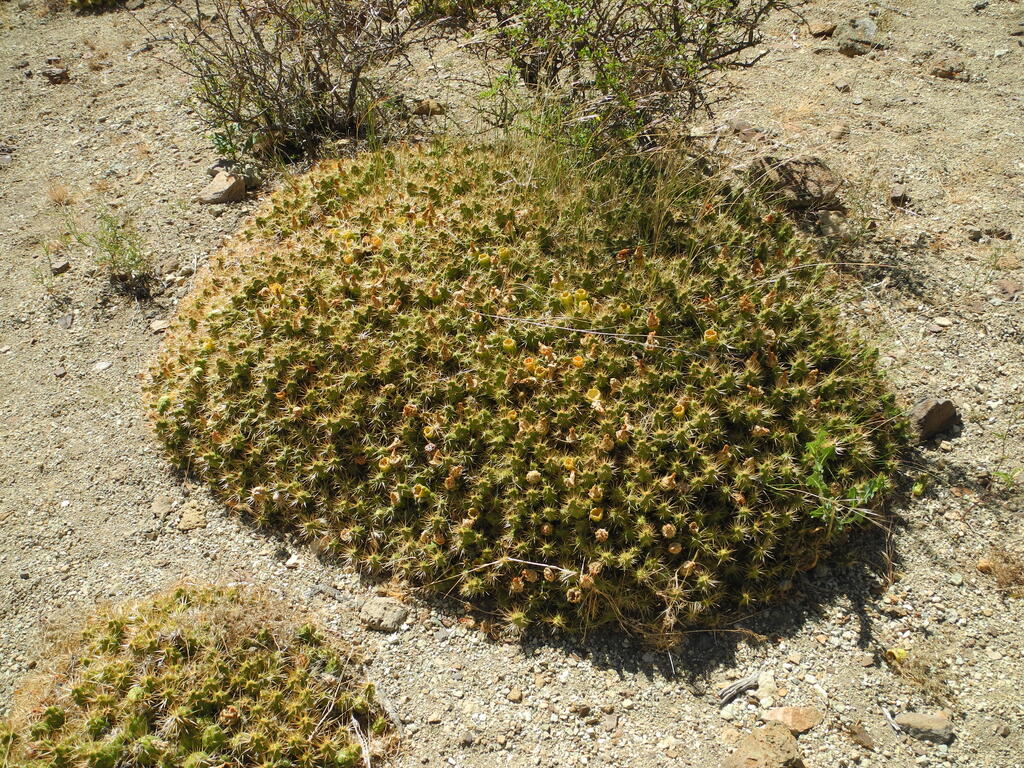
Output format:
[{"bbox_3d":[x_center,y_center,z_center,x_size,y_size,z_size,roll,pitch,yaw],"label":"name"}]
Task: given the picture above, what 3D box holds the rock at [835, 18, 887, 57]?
[{"bbox_3d":[1.714,-1.715,4.093,0.228,0.160,0.183,15,44,17],"label":"rock"}]

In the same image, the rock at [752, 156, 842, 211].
[{"bbox_3d":[1.030,-0.728,2.994,0.307,0.137,0.215,14,43,16],"label":"rock"}]

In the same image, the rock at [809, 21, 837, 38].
[{"bbox_3d":[1.603,-1.825,4.277,0.135,0.074,0.101,14,43,15],"label":"rock"}]

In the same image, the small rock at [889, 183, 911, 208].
[{"bbox_3d":[1.396,-0.678,2.982,0.063,0.072,0.063,19,45,20],"label":"small rock"}]

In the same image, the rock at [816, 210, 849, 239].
[{"bbox_3d":[1.092,-0.545,2.824,0.098,0.083,0.093,17,44,18],"label":"rock"}]

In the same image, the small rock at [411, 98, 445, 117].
[{"bbox_3d":[-0.356,-1.195,3.580,0.147,0.051,0.091,-4,42,-4],"label":"small rock"}]

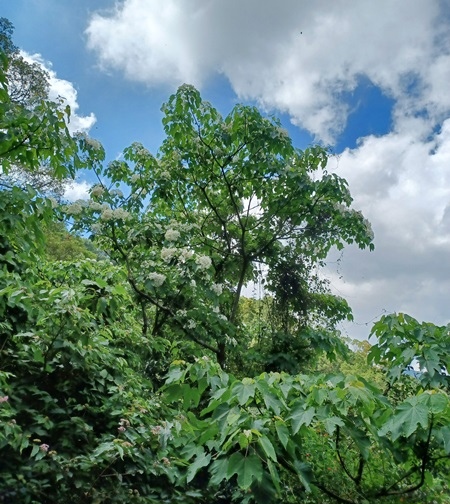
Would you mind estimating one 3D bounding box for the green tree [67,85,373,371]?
[{"bbox_3d":[-0.100,-0.450,7.800,5.400,5.500,4.500,0,-13,0],"label":"green tree"}]

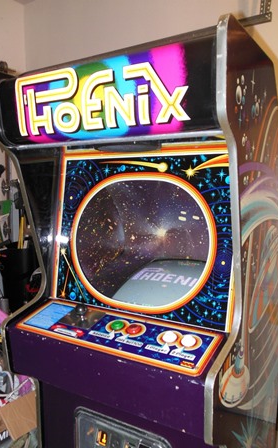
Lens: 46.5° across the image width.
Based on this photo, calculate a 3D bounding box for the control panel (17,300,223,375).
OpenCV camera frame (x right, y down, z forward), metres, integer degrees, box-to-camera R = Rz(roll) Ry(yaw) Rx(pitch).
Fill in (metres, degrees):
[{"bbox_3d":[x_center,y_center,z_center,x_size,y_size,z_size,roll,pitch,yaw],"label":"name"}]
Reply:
[{"bbox_3d":[-0.078,0.268,0.878,0.565,0.065,0.170,3,17,28],"label":"control panel"}]

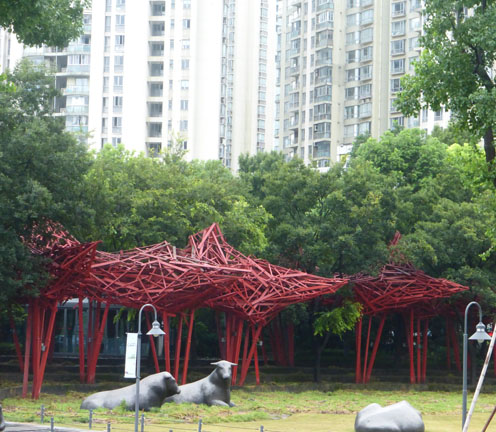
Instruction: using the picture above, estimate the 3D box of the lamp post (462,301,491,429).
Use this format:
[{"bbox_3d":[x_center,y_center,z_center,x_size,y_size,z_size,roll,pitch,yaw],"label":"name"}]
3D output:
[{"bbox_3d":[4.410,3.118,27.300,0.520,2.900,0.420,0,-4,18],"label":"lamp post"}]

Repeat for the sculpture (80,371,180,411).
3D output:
[{"bbox_3d":[-3.464,5.142,41.700,2.700,1.160,1.150,0,-5,20],"label":"sculpture"}]

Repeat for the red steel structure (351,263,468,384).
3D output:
[{"bbox_3d":[6.109,4.068,53.500,3.700,4.300,4.000,2,-4,-12],"label":"red steel structure"}]

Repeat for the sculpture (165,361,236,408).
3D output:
[{"bbox_3d":[-1.641,5.204,44.200,2.500,1.420,1.100,-2,-5,40],"label":"sculpture"}]

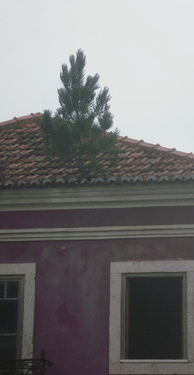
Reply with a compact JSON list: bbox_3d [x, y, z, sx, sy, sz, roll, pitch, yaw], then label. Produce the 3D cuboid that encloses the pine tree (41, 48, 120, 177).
[{"bbox_3d":[-0.294,-1.244,21.845,1.331,2.359,1.250,-2,-17,9],"label":"pine tree"}]

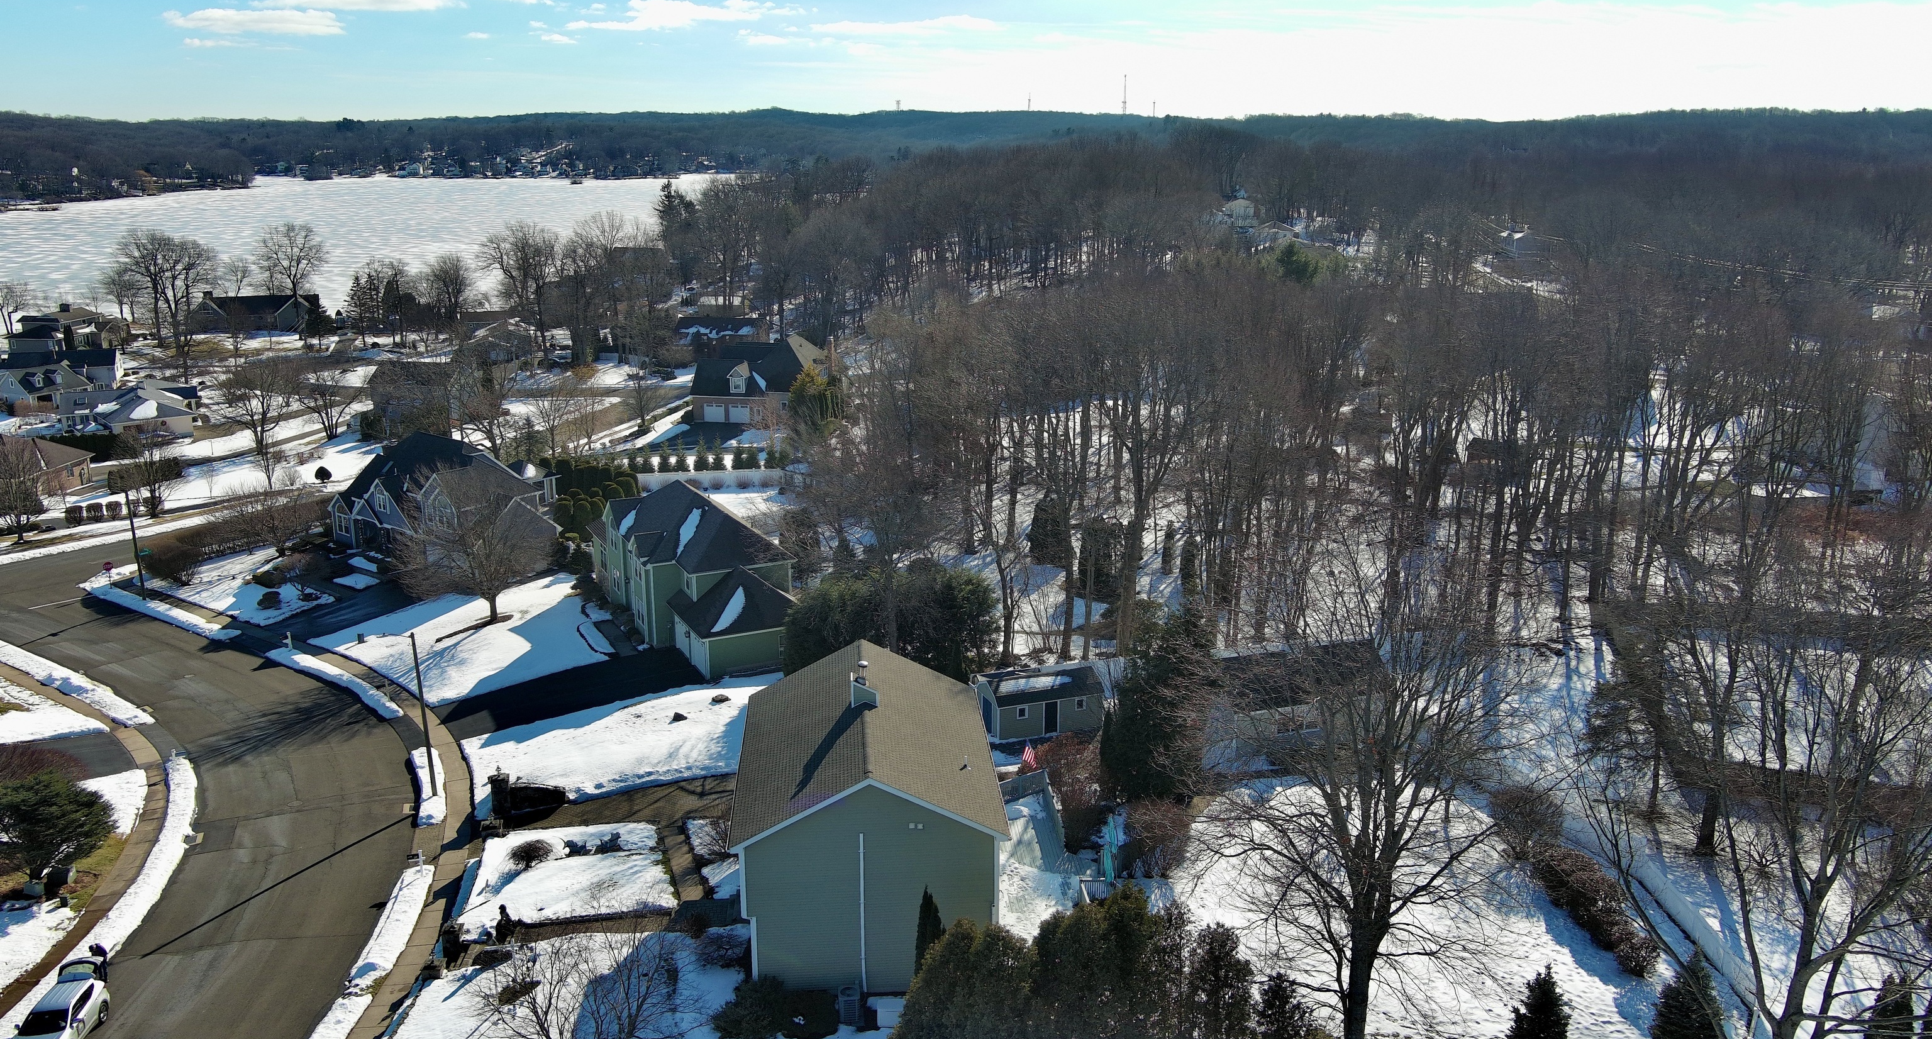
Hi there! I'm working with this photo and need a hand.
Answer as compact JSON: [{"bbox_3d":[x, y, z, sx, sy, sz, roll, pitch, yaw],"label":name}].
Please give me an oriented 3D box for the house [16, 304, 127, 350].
[{"bbox_3d":[-150.000,-32.290,260.970,10.500,7.900,13.500,1,14,6],"label":"house"}]

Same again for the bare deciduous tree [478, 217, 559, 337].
[{"bbox_3d":[-76.571,-40.086,265.467,14.000,21.000,13.500,0,14,0],"label":"bare deciduous tree"}]

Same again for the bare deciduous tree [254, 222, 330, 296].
[{"bbox_3d":[-118.917,-41.249,272.856,12.400,19.000,12.000,0,14,0],"label":"bare deciduous tree"}]

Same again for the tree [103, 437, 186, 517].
[{"bbox_3d":[-72.060,-3.660,136.100,6.800,7.000,6.800,0,14,0],"label":"tree"}]

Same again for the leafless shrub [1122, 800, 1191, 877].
[{"bbox_3d":[8.144,13.721,66.547,3.000,2.900,2.900,0,14,0],"label":"leafless shrub"}]

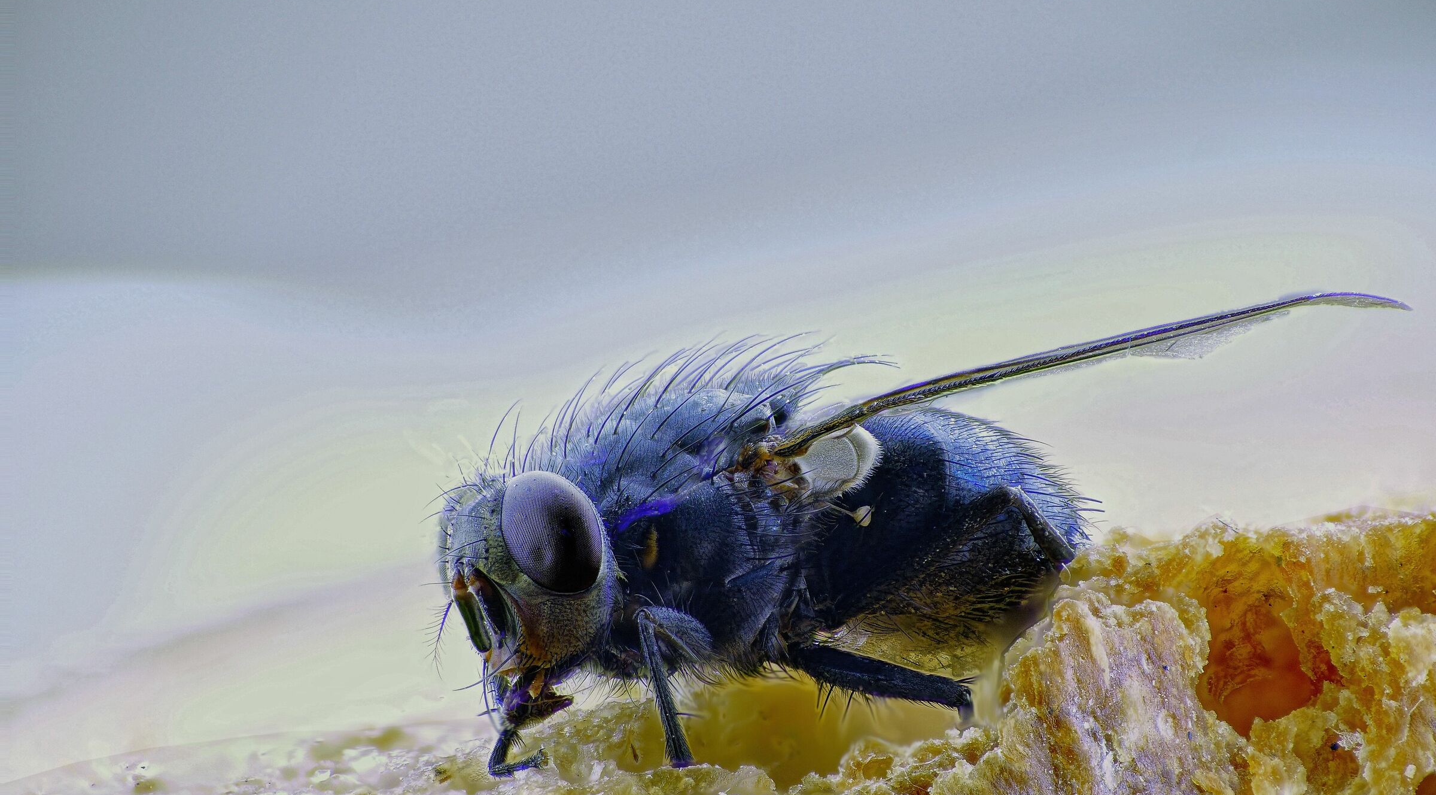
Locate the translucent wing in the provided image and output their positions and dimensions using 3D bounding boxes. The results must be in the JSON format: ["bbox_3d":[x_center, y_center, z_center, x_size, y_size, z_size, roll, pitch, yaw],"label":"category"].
[{"bbox_3d":[0.005,0.000,0.142,0.009,0.001,0.003,-14,-5,0],"label":"translucent wing"}]

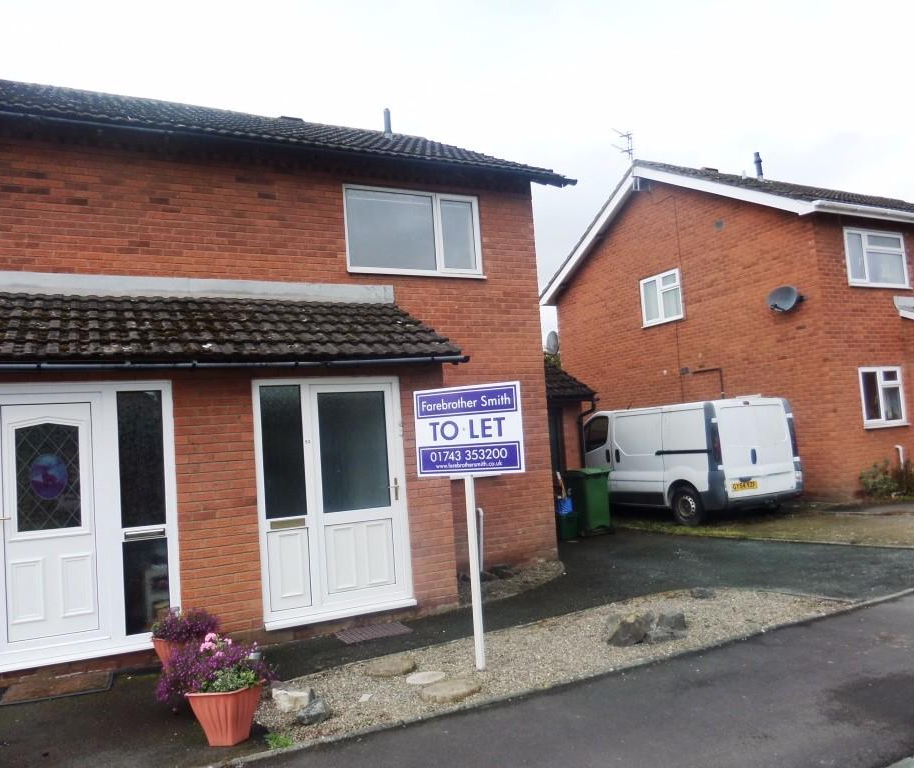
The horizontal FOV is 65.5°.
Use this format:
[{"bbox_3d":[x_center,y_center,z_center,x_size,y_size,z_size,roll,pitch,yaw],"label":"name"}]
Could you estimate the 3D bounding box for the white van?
[{"bbox_3d":[3.745,1.357,13.147,1.910,1.970,4.780,-2,-4,-26],"label":"white van"}]

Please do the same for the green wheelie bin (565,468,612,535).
[{"bbox_3d":[2.137,1.901,11.652,0.570,1.040,0.660,-2,-4,-24],"label":"green wheelie bin"}]

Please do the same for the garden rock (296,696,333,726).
[{"bbox_3d":[-0.818,1.875,4.064,0.180,0.120,0.130,-1,-5,-39],"label":"garden rock"}]

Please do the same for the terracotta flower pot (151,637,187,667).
[{"bbox_3d":[-1.945,1.928,5.079,0.390,0.300,0.380,-2,-4,-27],"label":"terracotta flower pot"}]

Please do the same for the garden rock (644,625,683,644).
[{"bbox_3d":[1.499,1.802,5.125,0.275,0.110,0.180,-3,-4,-4],"label":"garden rock"}]

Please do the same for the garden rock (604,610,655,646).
[{"bbox_3d":[1.240,1.763,5.116,0.315,0.220,0.240,-4,-4,0],"label":"garden rock"}]

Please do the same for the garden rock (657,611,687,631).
[{"bbox_3d":[1.678,1.842,5.529,0.225,0.135,0.190,-3,-4,-7],"label":"garden rock"}]

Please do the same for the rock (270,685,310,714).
[{"bbox_3d":[-0.991,1.893,4.283,0.245,0.135,0.180,-4,-4,-2],"label":"rock"}]

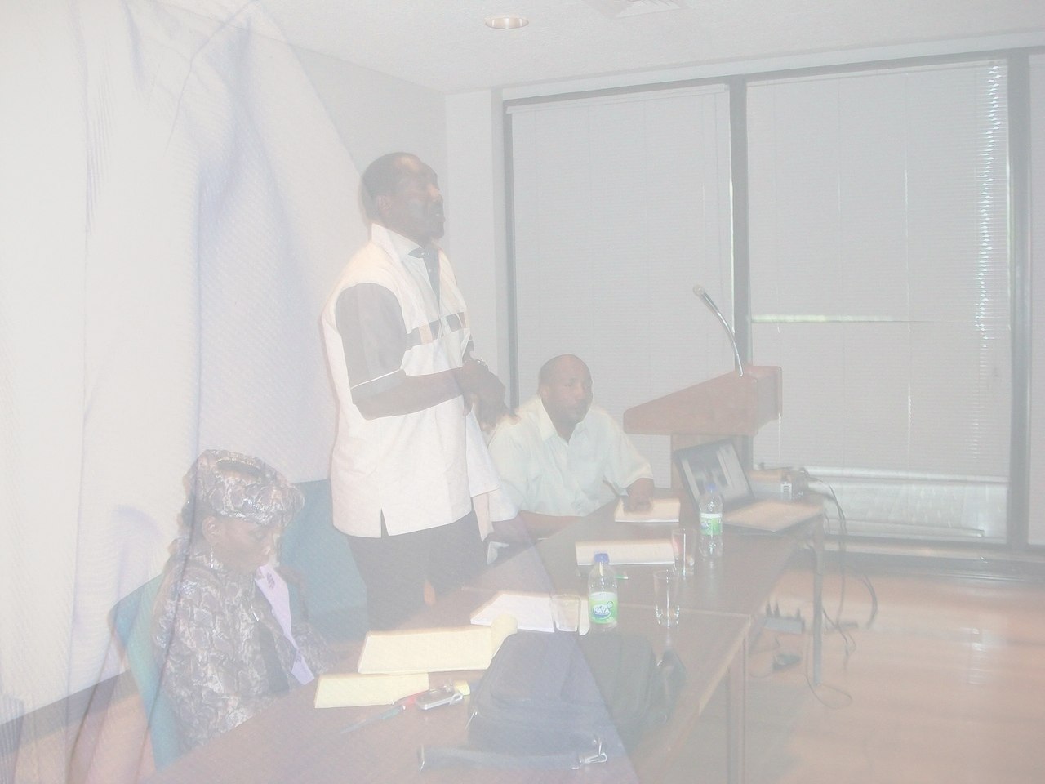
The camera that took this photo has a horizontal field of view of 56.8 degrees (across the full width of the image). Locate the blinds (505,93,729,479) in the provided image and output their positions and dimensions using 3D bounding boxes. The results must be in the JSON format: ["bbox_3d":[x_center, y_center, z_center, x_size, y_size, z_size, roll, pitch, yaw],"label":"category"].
[{"bbox_3d":[0.557,-0.529,5.691,1.410,2.429,0.090,1,6,25],"label":"blinds"}]

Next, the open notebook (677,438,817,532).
[{"bbox_3d":[0.763,0.311,3.238,0.349,0.242,0.365,3,7,40],"label":"open notebook"}]

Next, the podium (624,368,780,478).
[{"bbox_3d":[0.834,0.481,4.382,0.575,1.145,0.620,1,6,23],"label":"podium"}]

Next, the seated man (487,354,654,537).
[{"bbox_3d":[0.181,0.510,3.633,0.600,1.260,0.660,-5,6,-30],"label":"seated man"}]

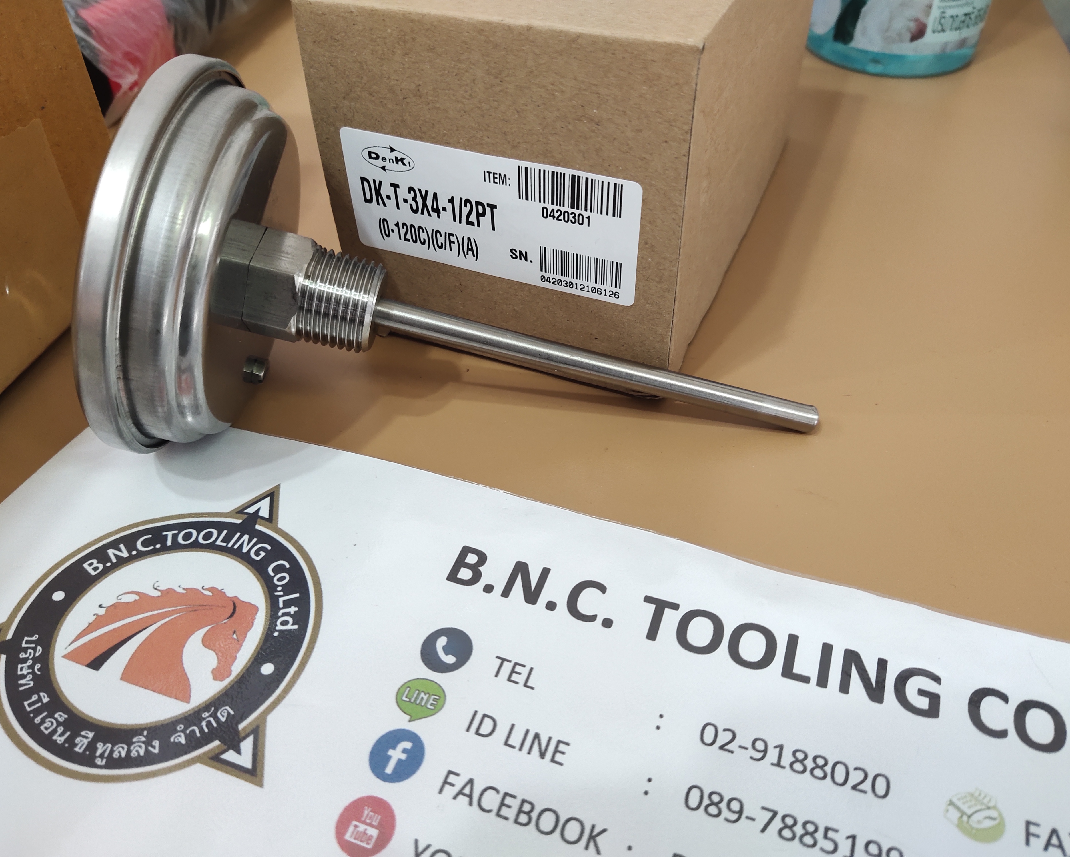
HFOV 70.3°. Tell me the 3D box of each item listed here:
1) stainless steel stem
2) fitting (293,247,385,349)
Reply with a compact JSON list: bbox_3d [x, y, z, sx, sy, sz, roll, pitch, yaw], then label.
[{"bbox_3d":[0.015,-0.014,0.173,0.103,0.006,0.006,13,40,-6],"label":"stainless steel stem"},{"bbox_3d":[-0.042,-0.028,0.167,0.015,0.021,0.021,13,40,-6],"label":"fitting"}]

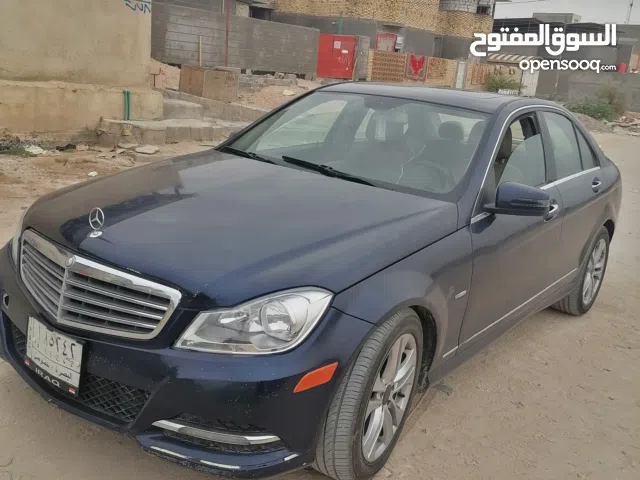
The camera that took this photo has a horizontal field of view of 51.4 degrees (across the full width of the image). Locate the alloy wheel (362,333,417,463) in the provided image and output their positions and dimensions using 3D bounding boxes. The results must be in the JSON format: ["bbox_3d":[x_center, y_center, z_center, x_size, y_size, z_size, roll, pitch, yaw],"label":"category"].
[{"bbox_3d":[0.191,0.555,2.471,0.170,0.468,0.468,15,16,25],"label":"alloy wheel"}]

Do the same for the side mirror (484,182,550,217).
[{"bbox_3d":[0.900,-0.181,3.018,0.255,0.150,0.150,12,15,21],"label":"side mirror"}]

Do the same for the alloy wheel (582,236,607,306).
[{"bbox_3d":[1.835,0.198,4.650,0.170,0.468,0.468,15,16,34],"label":"alloy wheel"}]

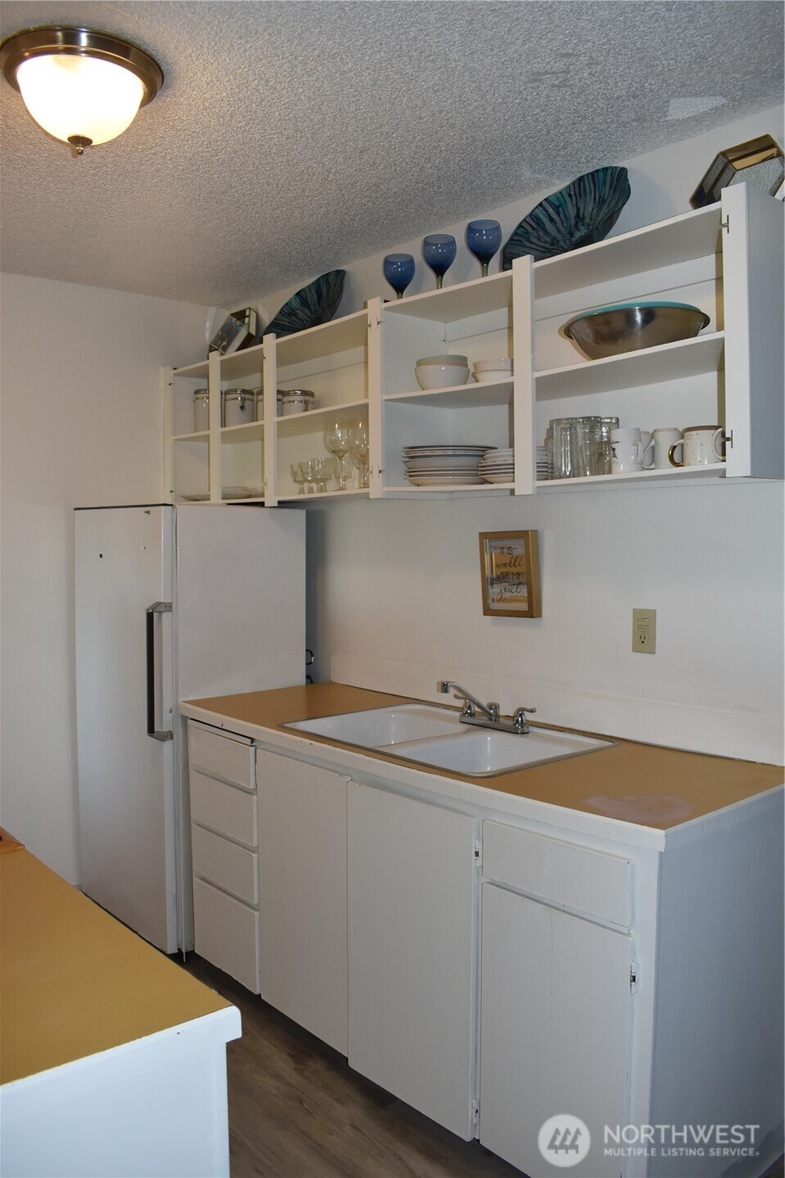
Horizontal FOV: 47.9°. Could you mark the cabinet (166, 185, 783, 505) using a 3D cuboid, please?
[{"bbox_3d":[-0.007,-0.568,2.804,0.294,0.597,2.517,-2,3,-41],"label":"cabinet"}]

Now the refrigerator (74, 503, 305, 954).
[{"bbox_3d":[-0.779,0.475,3.351,0.622,1.565,0.735,-2,3,-41],"label":"refrigerator"}]

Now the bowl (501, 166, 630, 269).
[{"bbox_3d":[0.473,-0.940,2.321,0.390,0.390,0.100,3,-35,48],"label":"bowl"}]

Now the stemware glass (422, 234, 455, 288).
[{"bbox_3d":[0.142,-0.937,2.619,0.099,0.202,0.099,0,3,0],"label":"stemware glass"}]

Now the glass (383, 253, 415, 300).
[{"bbox_3d":[0.023,-0.933,2.760,0.099,0.202,0.099,0,3,0],"label":"glass"}]

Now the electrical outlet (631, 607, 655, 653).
[{"bbox_3d":[0.657,0.110,2.299,0.009,0.115,0.071,-2,3,-41],"label":"electrical outlet"}]

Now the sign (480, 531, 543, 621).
[{"bbox_3d":[0.347,-0.044,2.607,0.038,0.254,0.200,-8,7,-41],"label":"sign"}]

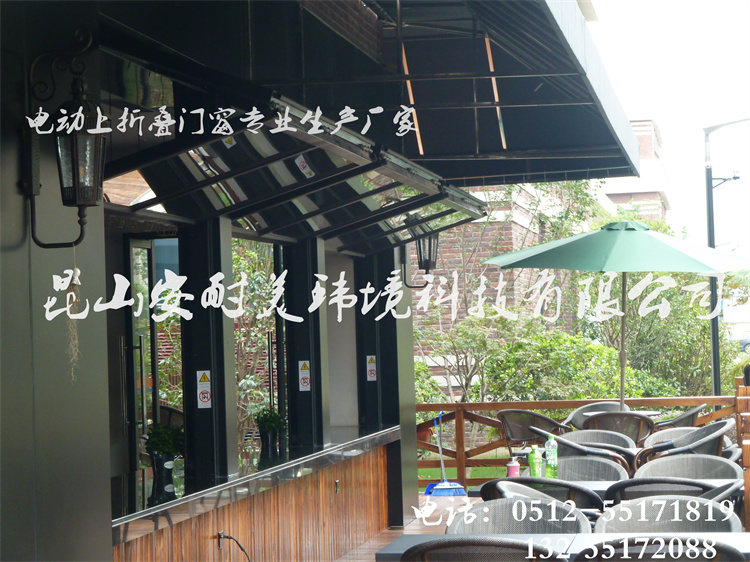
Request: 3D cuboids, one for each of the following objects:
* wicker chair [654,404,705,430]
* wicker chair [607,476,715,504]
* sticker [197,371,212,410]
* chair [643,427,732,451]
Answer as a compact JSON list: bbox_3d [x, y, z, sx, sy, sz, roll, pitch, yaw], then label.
[{"bbox_3d":[2.691,1.512,18.512,0.590,0.820,0.595,-2,-2,8],"label":"wicker chair"},{"bbox_3d":[1.344,1.282,9.479,0.575,0.820,0.620,-2,-2,14],"label":"wicker chair"},{"bbox_3d":[-0.877,0.560,10.694,0.068,0.192,0.004,-2,-2,8],"label":"sticker"},{"bbox_3d":[2.117,1.408,13.976,0.595,0.820,0.590,-2,-2,9],"label":"chair"}]

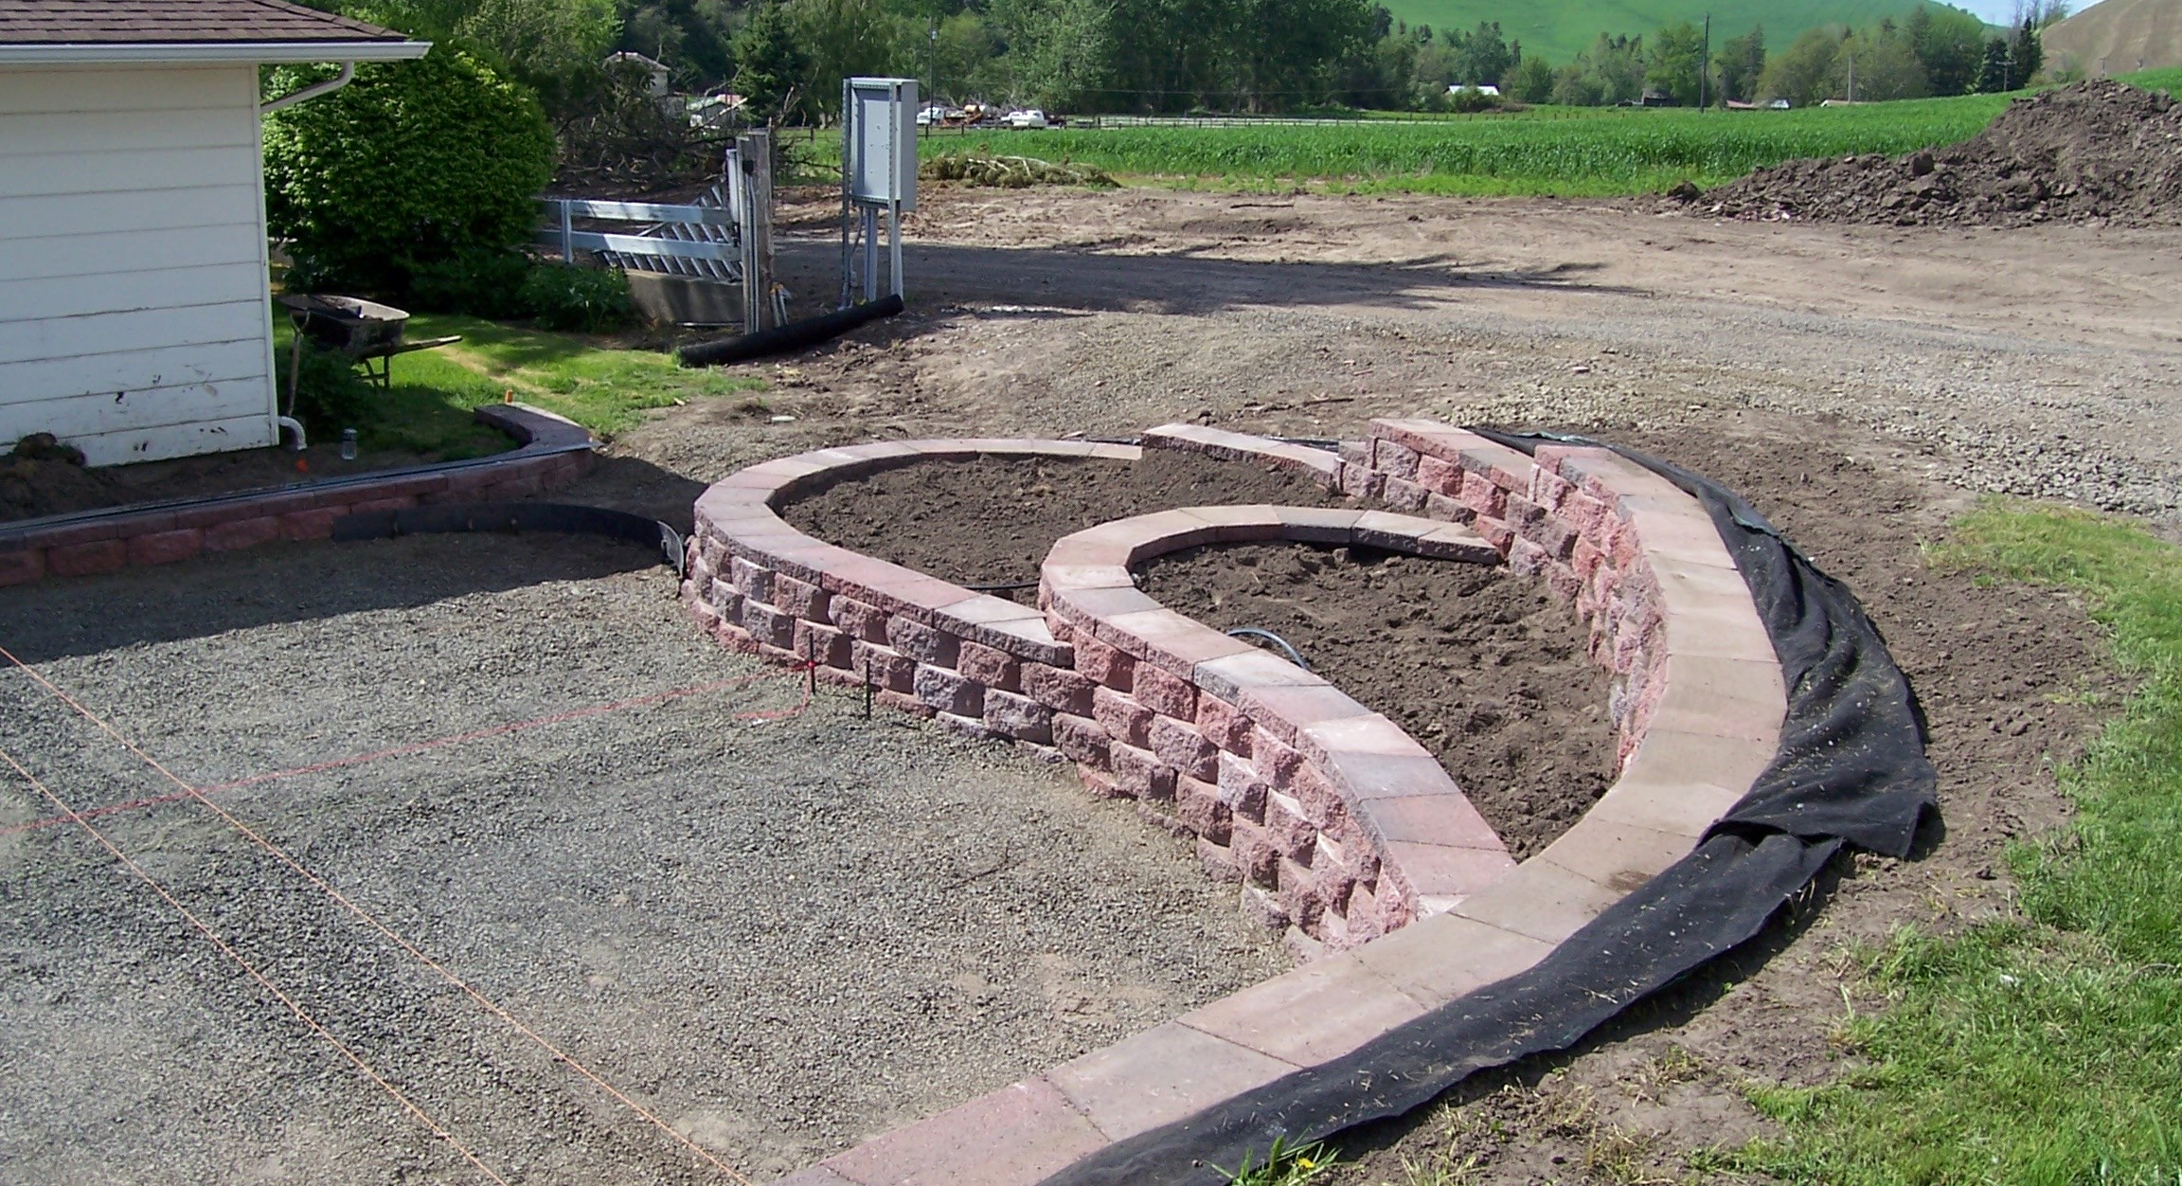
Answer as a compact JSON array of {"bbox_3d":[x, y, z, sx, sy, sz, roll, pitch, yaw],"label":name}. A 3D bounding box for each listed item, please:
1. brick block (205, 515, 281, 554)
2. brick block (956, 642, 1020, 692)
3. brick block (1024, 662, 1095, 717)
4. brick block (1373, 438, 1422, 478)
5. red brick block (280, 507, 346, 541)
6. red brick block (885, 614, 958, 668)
[{"bbox_3d":[-4.693,-0.332,11.710,0.280,0.152,0.420,13,19,42],"label":"brick block"},{"bbox_3d":[-0.286,0.280,8.365,0.280,0.152,0.420,-11,18,-40],"label":"brick block"},{"bbox_3d":[-0.017,0.354,8.079,0.280,0.152,0.430,-11,18,-40],"label":"brick block"},{"bbox_3d":[1.727,-0.696,11.196,0.280,0.152,0.430,-5,15,-24],"label":"brick block"},{"bbox_3d":[-4.414,-0.401,12.006,0.280,0.152,0.420,13,18,40],"label":"red brick block"},{"bbox_3d":[-0.568,0.196,8.688,0.280,0.152,0.430,-11,18,-40],"label":"red brick block"}]

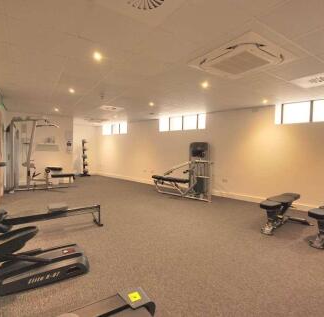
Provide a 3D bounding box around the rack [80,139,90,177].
[{"bbox_3d":[-3.667,-0.008,9.499,0.500,1.780,0.480,4,4,42],"label":"rack"}]

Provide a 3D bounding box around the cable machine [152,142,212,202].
[{"bbox_3d":[0.661,0.323,6.278,2.157,1.630,0.569,3,4,39],"label":"cable machine"}]

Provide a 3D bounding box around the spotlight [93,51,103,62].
[{"bbox_3d":[-0.802,-1.284,2.465,0.100,0.050,0.100,-1,3,-34],"label":"spotlight"}]

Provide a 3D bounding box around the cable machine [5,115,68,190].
[{"bbox_3d":[-4.211,-0.110,6.778,1.843,2.280,0.686,-1,3,-34],"label":"cable machine"}]

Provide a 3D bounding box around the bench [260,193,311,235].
[{"bbox_3d":[2.376,1.048,3.780,1.353,0.490,0.500,-1,3,-34],"label":"bench"}]

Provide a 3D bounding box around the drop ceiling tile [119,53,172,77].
[{"bbox_3d":[-0.233,-1.287,2.811,0.600,0.020,0.600,-1,3,-34],"label":"drop ceiling tile"}]

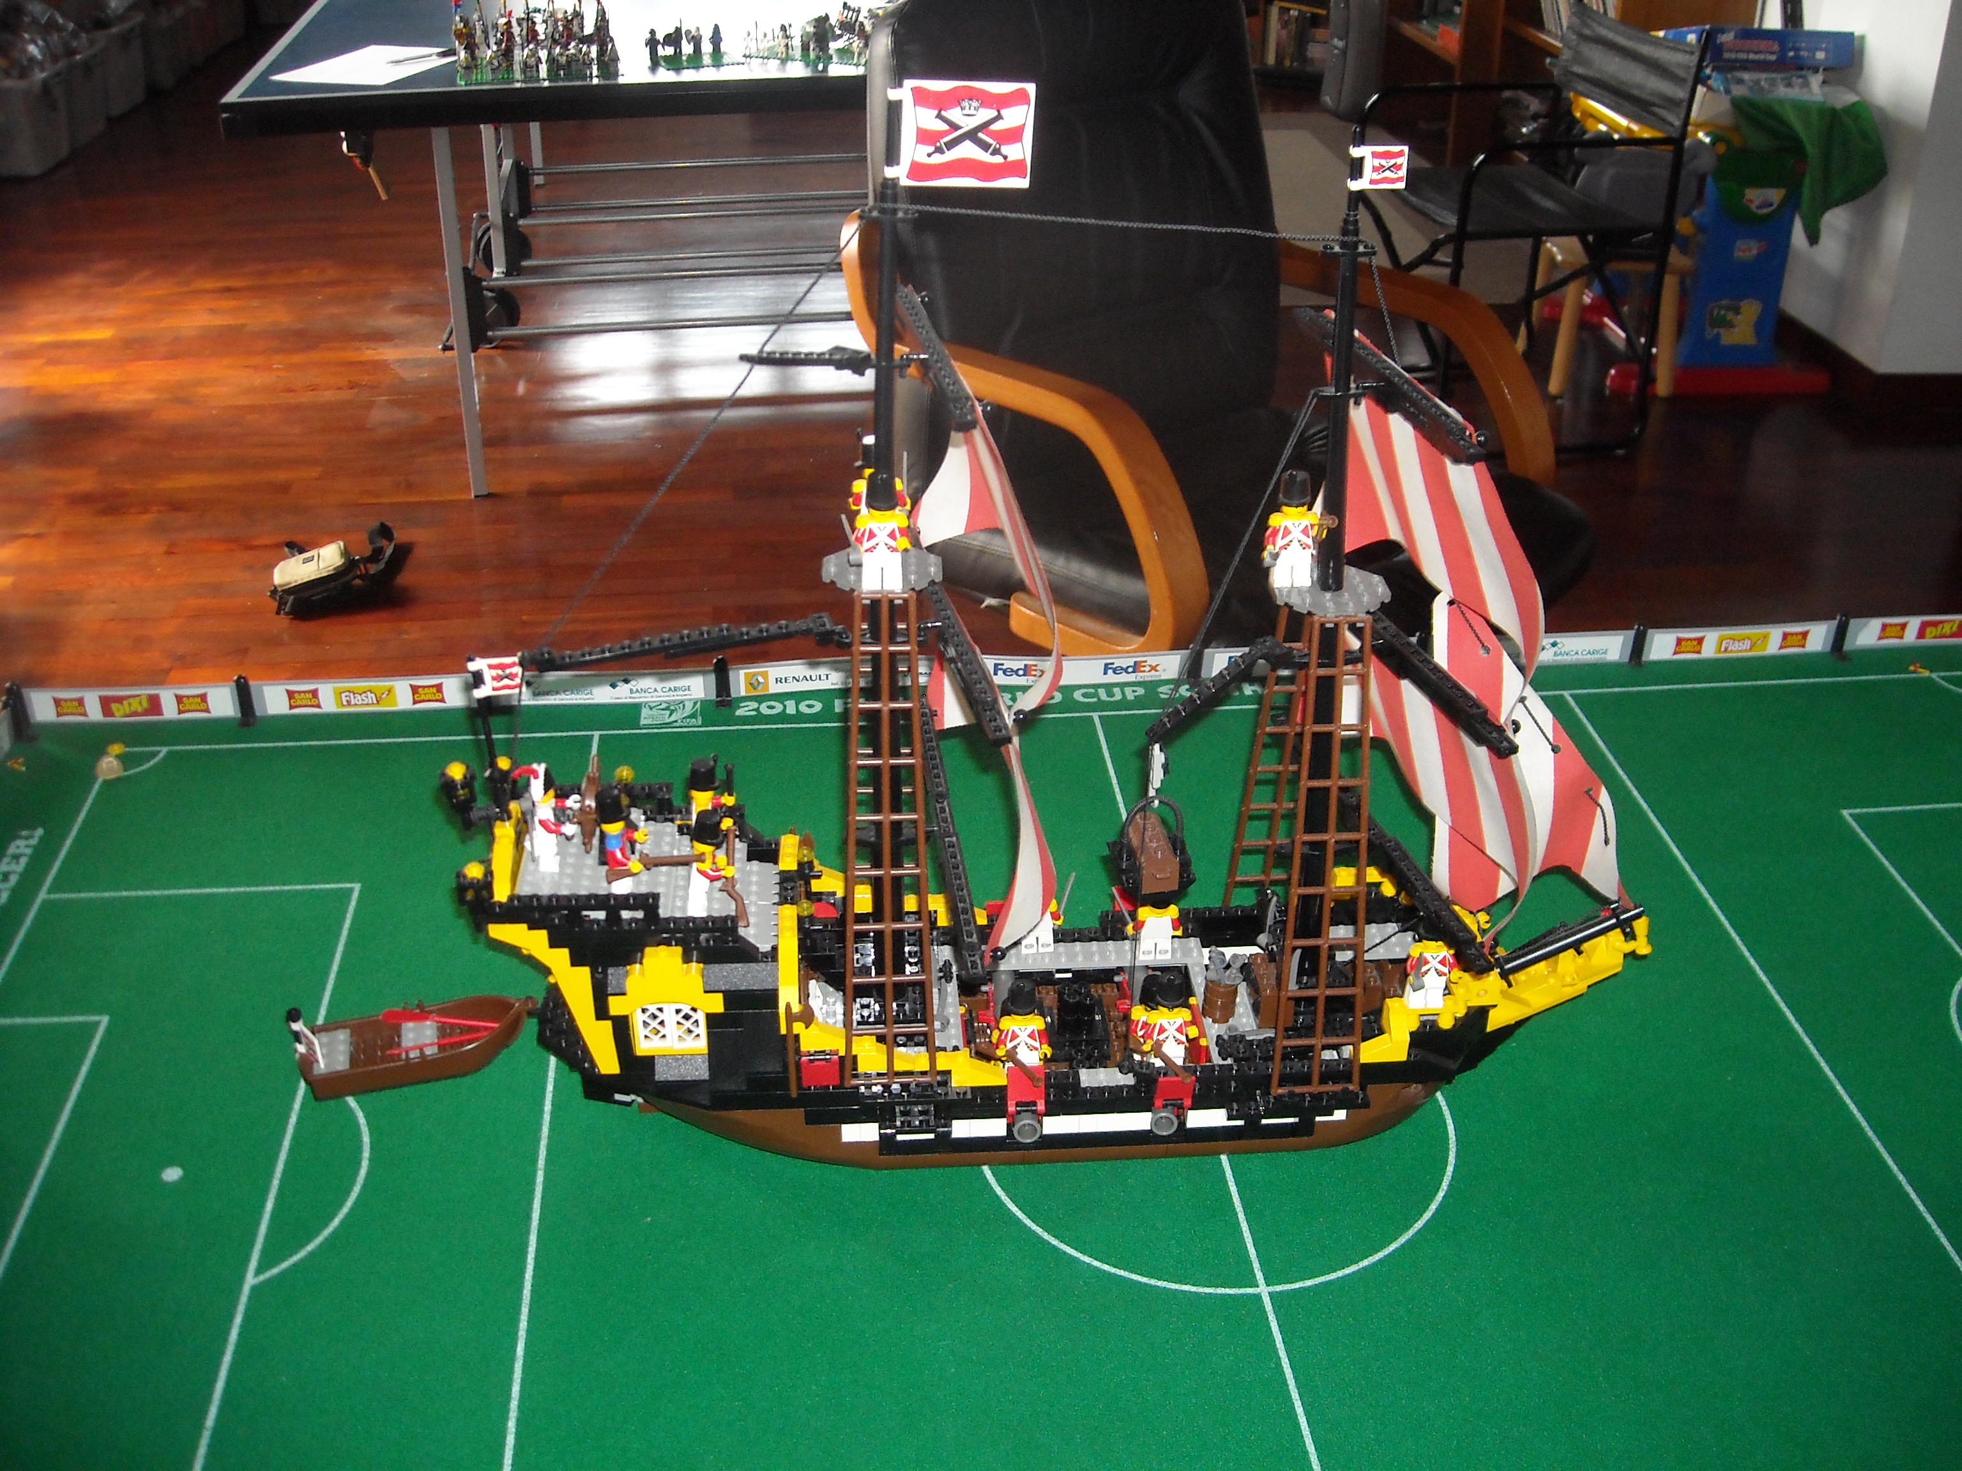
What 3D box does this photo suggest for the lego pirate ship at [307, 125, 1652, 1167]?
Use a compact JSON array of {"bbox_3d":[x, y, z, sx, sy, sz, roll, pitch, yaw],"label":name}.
[{"bbox_3d":[0.039,-0.032,0.816,0.555,0.462,0.198,-1,32,-4],"label":"lego pirate ship"}]

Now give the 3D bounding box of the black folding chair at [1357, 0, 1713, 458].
[{"bbox_3d":[0.996,-0.967,3.752,0.450,0.780,0.495,-7,32,-12],"label":"black folding chair"}]

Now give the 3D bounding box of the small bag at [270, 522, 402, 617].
[{"bbox_3d":[-1.002,-0.261,3.081,0.175,0.080,0.105,-20,55,-30],"label":"small bag"}]

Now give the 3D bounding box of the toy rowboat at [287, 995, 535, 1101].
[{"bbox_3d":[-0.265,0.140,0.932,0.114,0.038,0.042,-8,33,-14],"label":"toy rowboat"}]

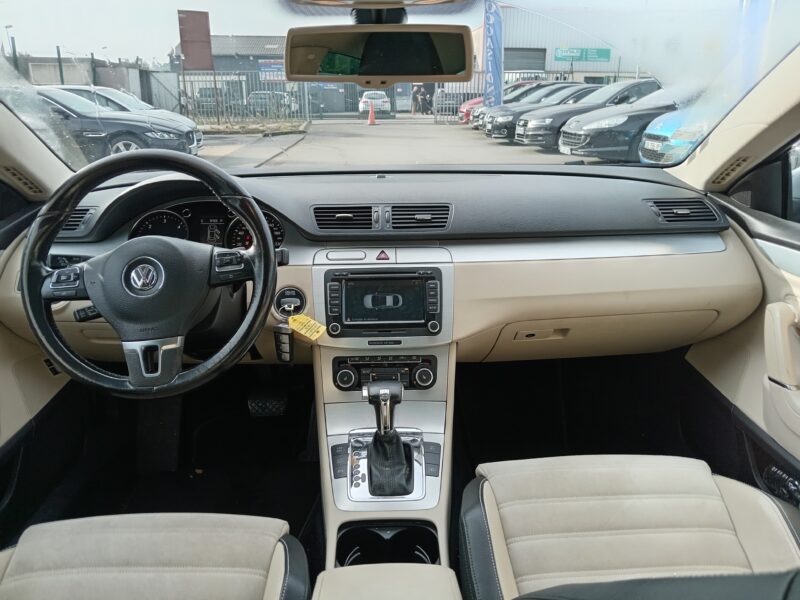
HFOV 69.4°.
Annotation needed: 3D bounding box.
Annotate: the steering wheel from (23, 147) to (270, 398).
[{"bbox_3d":[-0.373,-0.038,0.888,0.377,0.377,0.085,-5,-7,-1],"label":"steering wheel"}]

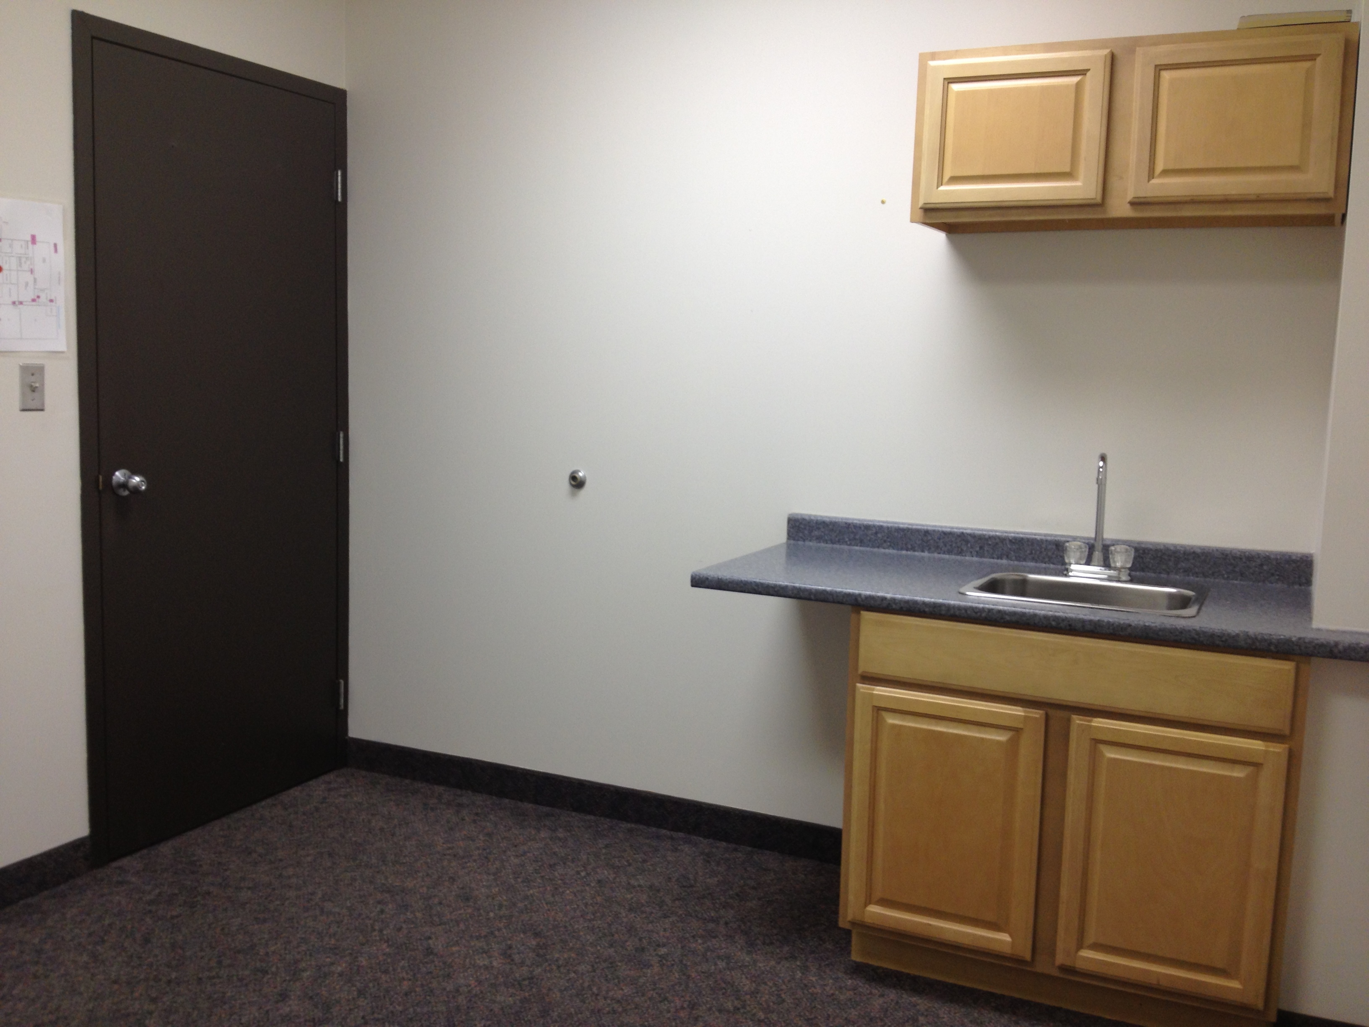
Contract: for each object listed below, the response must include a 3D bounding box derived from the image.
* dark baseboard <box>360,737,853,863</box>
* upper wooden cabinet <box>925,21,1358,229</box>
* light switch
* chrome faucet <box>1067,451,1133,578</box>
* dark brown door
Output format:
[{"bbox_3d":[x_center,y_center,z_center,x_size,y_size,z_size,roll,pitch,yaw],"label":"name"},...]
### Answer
[{"bbox_3d":[-0.274,0.862,4.161,1.870,0.103,0.015,5,7,25],"label":"dark baseboard"},{"bbox_3d":[1.024,-0.857,3.181,0.925,0.383,0.330,5,7,25],"label":"upper wooden cabinet"},{"bbox_3d":[-1.581,-0.305,3.371,0.020,0.115,0.070,5,7,25],"label":"light switch"},{"bbox_3d":[0.967,0.007,3.243,0.160,0.296,0.145,5,7,25],"label":"chrome faucet"},{"bbox_3d":[-1.322,-0.196,3.992,0.060,2.185,1.037,5,7,25],"label":"dark brown door"}]

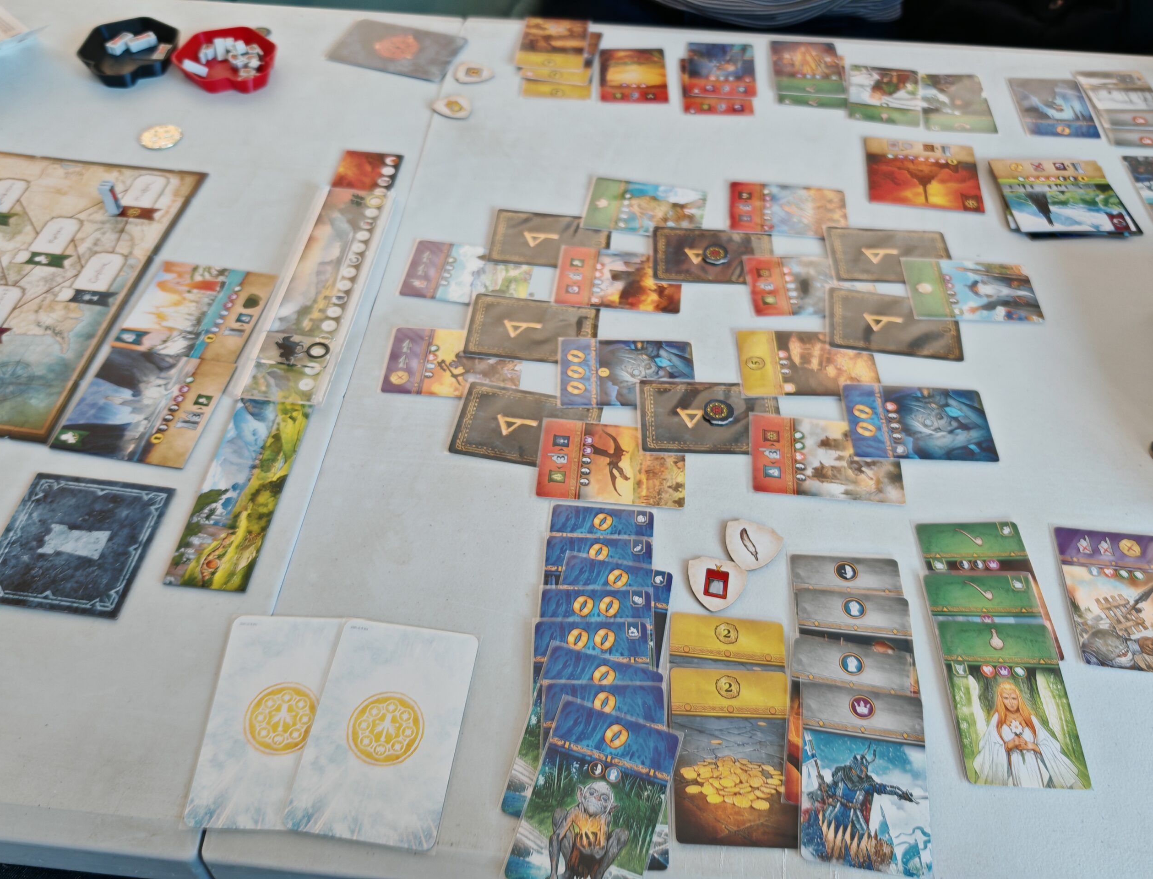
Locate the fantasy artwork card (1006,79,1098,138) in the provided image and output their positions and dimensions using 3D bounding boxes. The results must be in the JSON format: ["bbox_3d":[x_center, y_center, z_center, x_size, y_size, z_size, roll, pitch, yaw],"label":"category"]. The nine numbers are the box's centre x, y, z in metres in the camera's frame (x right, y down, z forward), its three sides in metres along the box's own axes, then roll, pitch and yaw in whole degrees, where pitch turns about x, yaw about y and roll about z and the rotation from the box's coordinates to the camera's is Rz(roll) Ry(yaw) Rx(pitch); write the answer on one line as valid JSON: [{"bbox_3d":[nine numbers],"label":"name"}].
[{"bbox_3d":[0.325,-0.227,0.624,0.047,0.002,0.071,4,53,3],"label":"fantasy artwork card"}]

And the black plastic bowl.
[{"bbox_3d":[-0.360,-0.312,0.746,0.079,0.019,0.086,-23,56,-16],"label":"black plastic bowl"}]

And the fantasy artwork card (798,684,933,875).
[{"bbox_3d":[0.110,0.128,0.350,0.047,0.002,0.071,7,53,6],"label":"fantasy artwork card"}]

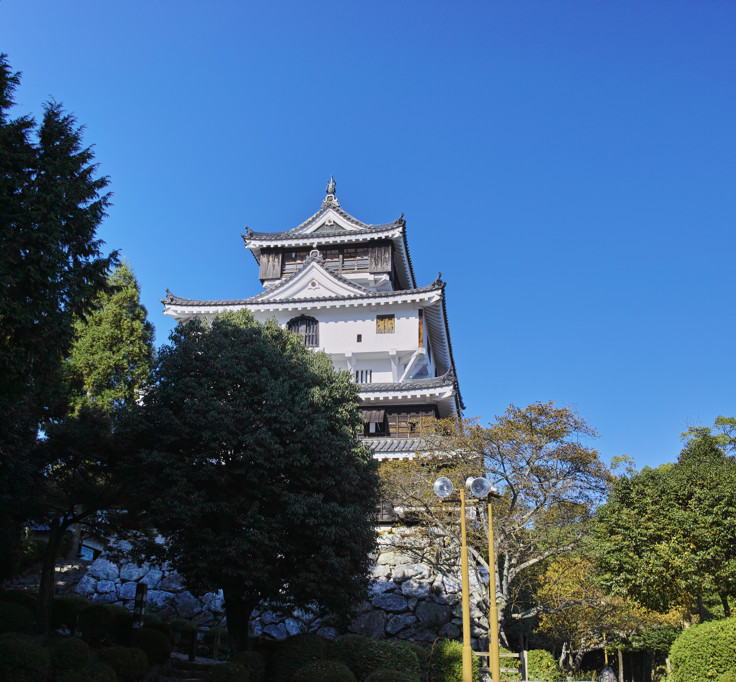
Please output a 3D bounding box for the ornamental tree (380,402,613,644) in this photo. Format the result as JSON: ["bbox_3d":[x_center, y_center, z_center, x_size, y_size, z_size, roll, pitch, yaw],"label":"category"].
[{"bbox_3d":[4.041,5.741,25.026,7.297,7.863,6.800,0,-19,0],"label":"ornamental tree"}]

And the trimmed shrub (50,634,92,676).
[{"bbox_3d":[-5.752,6.058,15.342,0.809,0.753,0.809,0,-19,0],"label":"trimmed shrub"}]

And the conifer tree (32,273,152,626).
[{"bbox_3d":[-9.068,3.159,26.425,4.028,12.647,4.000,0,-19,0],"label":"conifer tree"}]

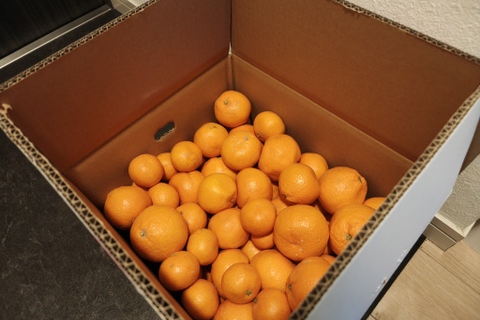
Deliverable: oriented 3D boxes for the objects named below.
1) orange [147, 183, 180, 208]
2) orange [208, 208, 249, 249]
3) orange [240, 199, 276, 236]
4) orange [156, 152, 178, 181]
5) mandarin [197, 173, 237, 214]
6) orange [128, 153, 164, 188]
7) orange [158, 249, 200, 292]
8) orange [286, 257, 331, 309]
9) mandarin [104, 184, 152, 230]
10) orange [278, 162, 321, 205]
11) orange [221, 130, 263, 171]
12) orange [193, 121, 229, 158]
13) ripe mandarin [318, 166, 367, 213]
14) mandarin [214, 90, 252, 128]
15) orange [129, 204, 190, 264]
[{"bbox_3d":[-0.125,0.063,0.527,0.051,0.051,0.051,0,58,3],"label":"orange"},{"bbox_3d":[-0.017,0.107,0.496,0.063,0.063,0.063,0,58,3],"label":"orange"},{"bbox_3d":[0.028,0.084,0.461,0.052,0.050,0.052,-4,57,0],"label":"orange"},{"bbox_3d":[-0.131,0.012,0.563,0.047,0.047,0.047,0,58,3],"label":"orange"},{"bbox_3d":[-0.033,0.051,0.478,0.060,0.057,0.060,-4,57,0],"label":"mandarin"},{"bbox_3d":[-0.150,0.018,0.510,0.053,0.051,0.053,-4,57,0],"label":"orange"},{"bbox_3d":[-0.080,0.147,0.423,0.051,0.049,0.051,-4,57,0],"label":"orange"},{"bbox_3d":[0.093,0.163,0.406,0.069,0.075,0.076,0,58,3],"label":"orange"},{"bbox_3d":[-0.172,0.074,0.493,0.068,0.068,0.068,0,58,3],"label":"mandarin"},{"bbox_3d":[0.090,0.036,0.480,0.061,0.059,0.061,-4,57,0],"label":"orange"},{"bbox_3d":[0.004,-0.016,0.542,0.069,0.066,0.069,-4,57,0],"label":"orange"},{"bbox_3d":[-0.050,-0.035,0.569,0.062,0.060,0.062,-4,57,0],"label":"orange"},{"bbox_3d":[0.156,0.047,0.481,0.071,0.068,0.071,-4,57,0],"label":"ripe mandarin"},{"bbox_3d":[-0.012,-0.091,0.572,0.065,0.062,0.065,-1,58,2],"label":"mandarin"},{"bbox_3d":[-0.113,0.104,0.453,0.081,0.077,0.081,0,58,3],"label":"orange"}]

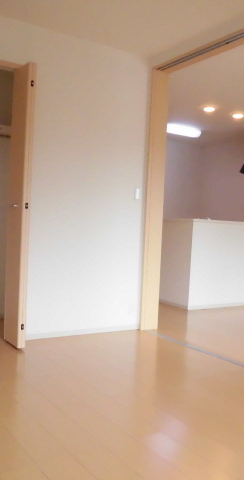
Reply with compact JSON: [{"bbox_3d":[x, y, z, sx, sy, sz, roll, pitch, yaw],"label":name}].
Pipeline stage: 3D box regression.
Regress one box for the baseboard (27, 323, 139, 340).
[{"bbox_3d":[-0.286,0.766,3.668,1.060,0.050,0.013,2,2,-33],"label":"baseboard"}]

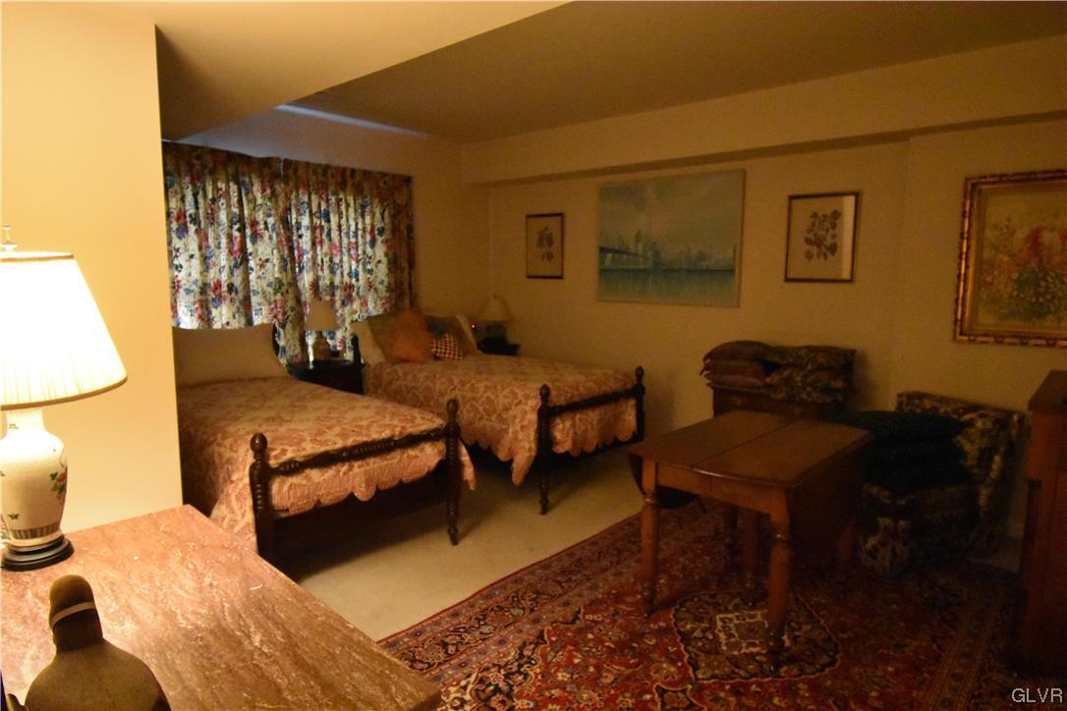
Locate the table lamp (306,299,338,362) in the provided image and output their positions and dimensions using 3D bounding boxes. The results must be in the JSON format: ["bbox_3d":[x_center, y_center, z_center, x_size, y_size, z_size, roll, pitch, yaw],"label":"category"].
[{"bbox_3d":[-1.522,-0.174,4.450,0.248,0.465,0.248,7,10,41],"label":"table lamp"}]

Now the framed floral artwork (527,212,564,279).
[{"bbox_3d":[0.091,-0.983,5.600,0.451,0.573,0.025,7,10,41],"label":"framed floral artwork"}]

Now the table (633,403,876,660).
[{"bbox_3d":[0.981,0.727,2.787,0.679,0.718,1.055,7,10,41],"label":"table"}]

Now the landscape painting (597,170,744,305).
[{"bbox_3d":[0.992,-0.874,4.788,1.249,0.954,0.040,7,10,41],"label":"landscape painting"}]

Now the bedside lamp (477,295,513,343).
[{"bbox_3d":[-0.345,-0.324,5.679,0.306,0.453,0.306,1,8,0],"label":"bedside lamp"}]

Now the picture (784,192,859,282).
[{"bbox_3d":[1.855,-0.761,4.032,0.433,0.563,0.025,7,10,41],"label":"picture"}]

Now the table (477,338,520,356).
[{"bbox_3d":[-0.425,0.286,5.742,0.441,0.773,0.412,7,10,41],"label":"table"}]

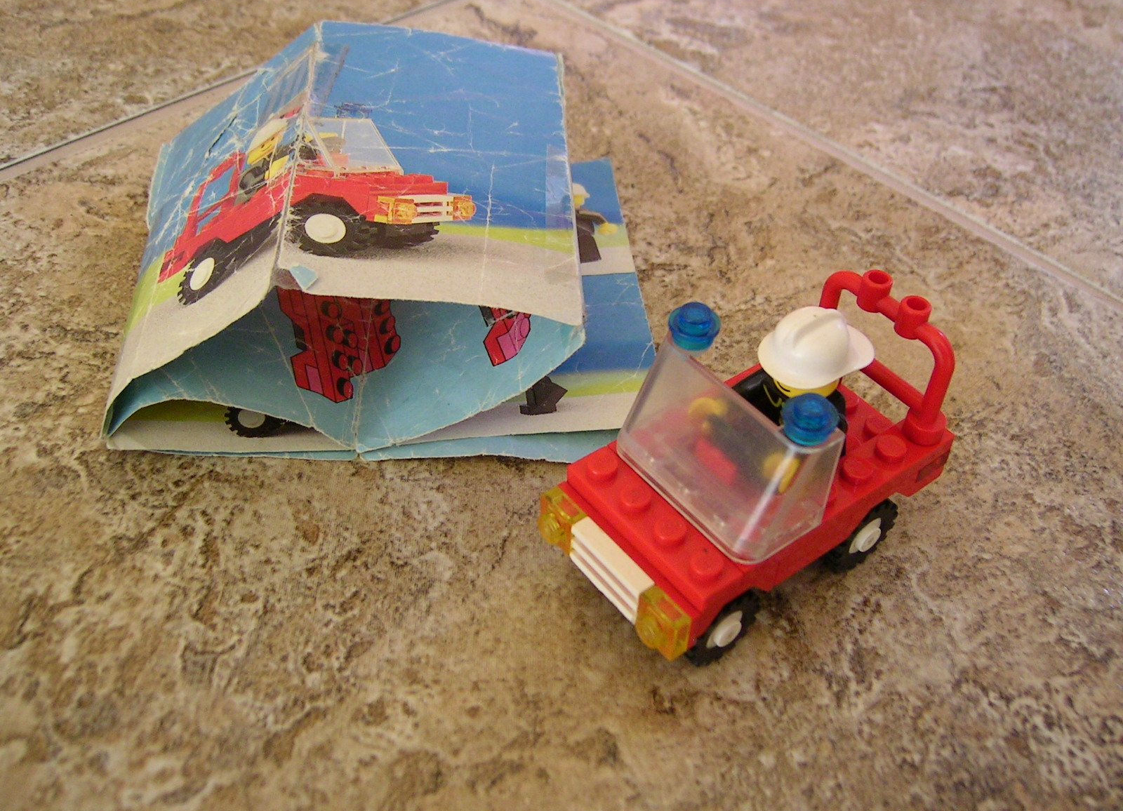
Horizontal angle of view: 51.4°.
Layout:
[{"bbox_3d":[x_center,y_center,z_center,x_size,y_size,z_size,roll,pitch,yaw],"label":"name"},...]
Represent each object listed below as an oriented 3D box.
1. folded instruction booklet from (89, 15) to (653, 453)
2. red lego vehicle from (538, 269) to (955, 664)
[{"bbox_3d":[-0.037,-0.039,0.240,0.109,0.031,0.115,-2,44,-5],"label":"folded instruction booklet"},{"bbox_3d":[0.031,0.006,0.185,0.063,0.044,0.034,-26,50,-27],"label":"red lego vehicle"}]

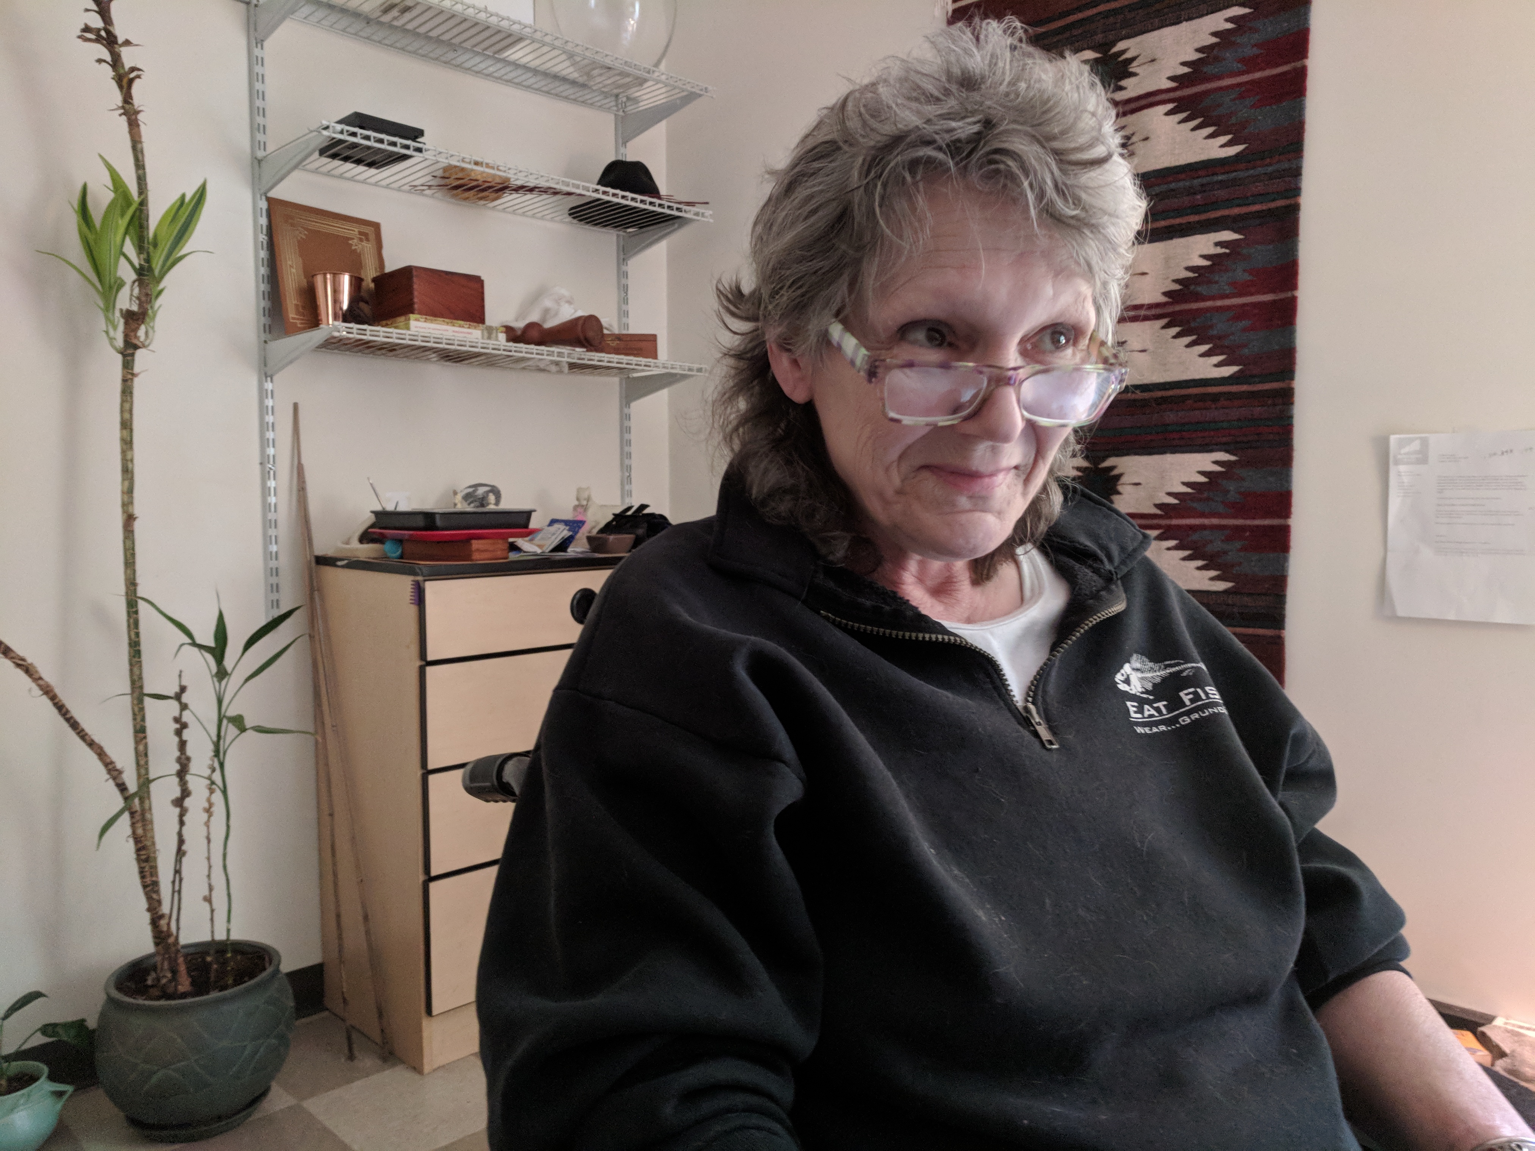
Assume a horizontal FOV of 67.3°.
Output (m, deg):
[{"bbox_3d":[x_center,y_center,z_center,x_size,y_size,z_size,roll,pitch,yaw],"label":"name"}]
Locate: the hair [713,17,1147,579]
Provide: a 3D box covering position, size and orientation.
[{"bbox_3d":[0.097,-0.147,0.625,0.215,0.290,0.235,-1,11,-17],"label":"hair"}]

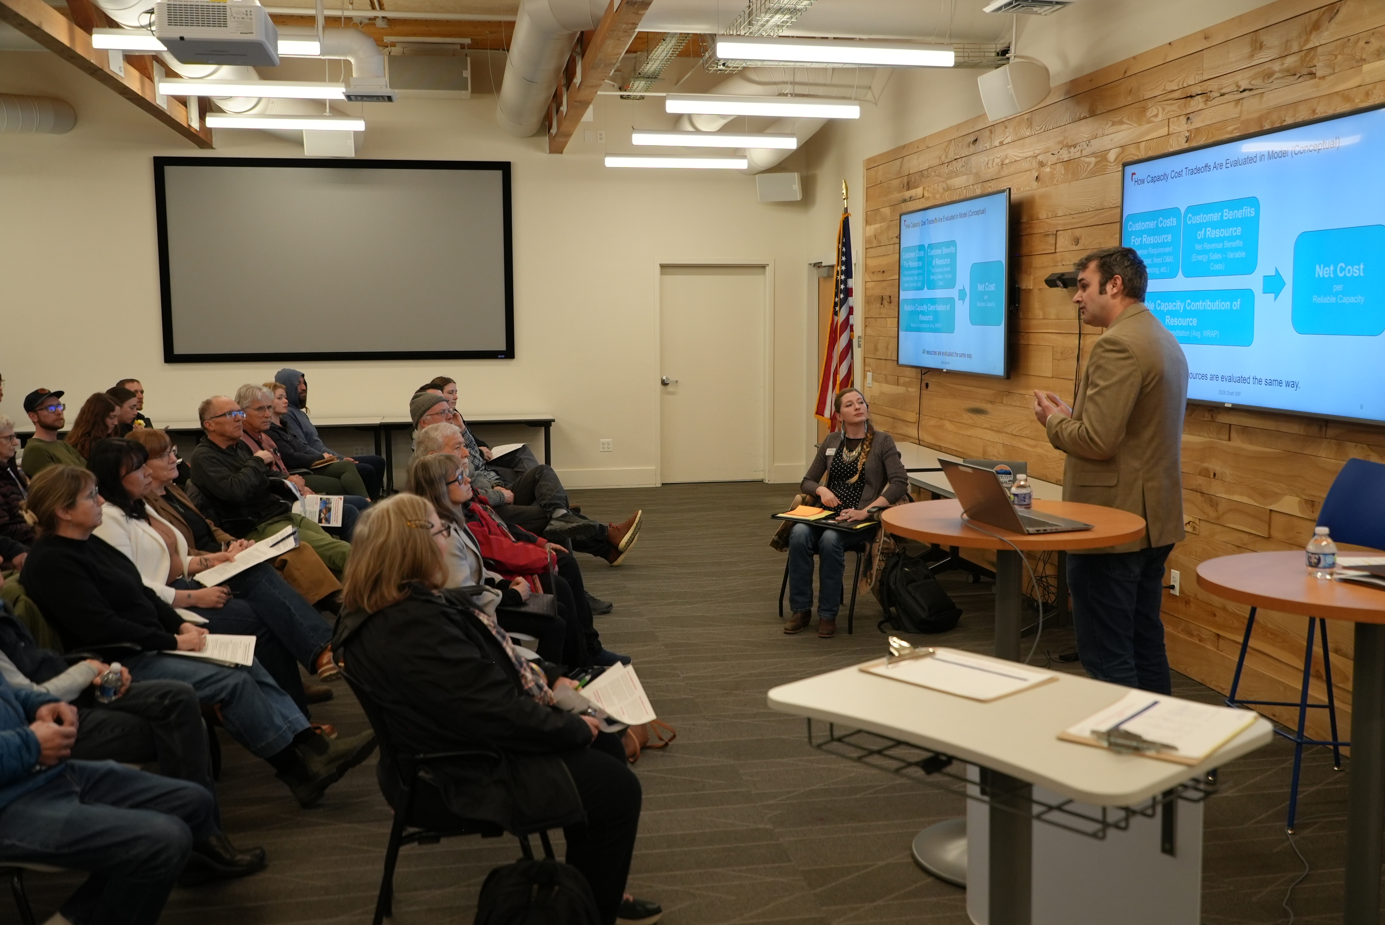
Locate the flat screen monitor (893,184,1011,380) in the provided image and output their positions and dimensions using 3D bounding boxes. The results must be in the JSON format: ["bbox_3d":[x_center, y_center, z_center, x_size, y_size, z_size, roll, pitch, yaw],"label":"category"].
[{"bbox_3d":[1.684,-1.134,8.252,0.065,1.090,1.890,-1,7,-10],"label":"flat screen monitor"}]

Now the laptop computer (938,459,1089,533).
[{"bbox_3d":[0.927,0.090,3.668,0.325,0.187,0.313,-3,7,-19],"label":"laptop computer"}]

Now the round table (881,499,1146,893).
[{"bbox_3d":[0.963,0.695,3.893,0.775,1.068,0.775,0,7,0],"label":"round table"}]

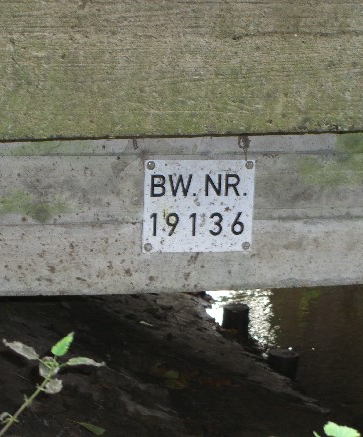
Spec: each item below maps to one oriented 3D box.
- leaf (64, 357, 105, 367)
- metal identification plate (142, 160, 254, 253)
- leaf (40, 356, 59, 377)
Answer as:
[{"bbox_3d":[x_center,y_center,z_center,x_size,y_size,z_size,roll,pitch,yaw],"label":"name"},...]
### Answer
[{"bbox_3d":[-0.147,0.216,2.420,0.060,0.014,0.025,1,9,0],"label":"leaf"},{"bbox_3d":[0.033,-0.022,2.964,0.210,0.172,0.005,0,9,-14],"label":"metal identification plate"},{"bbox_3d":[-0.200,0.224,2.420,0.033,0.028,0.020,1,9,0],"label":"leaf"}]

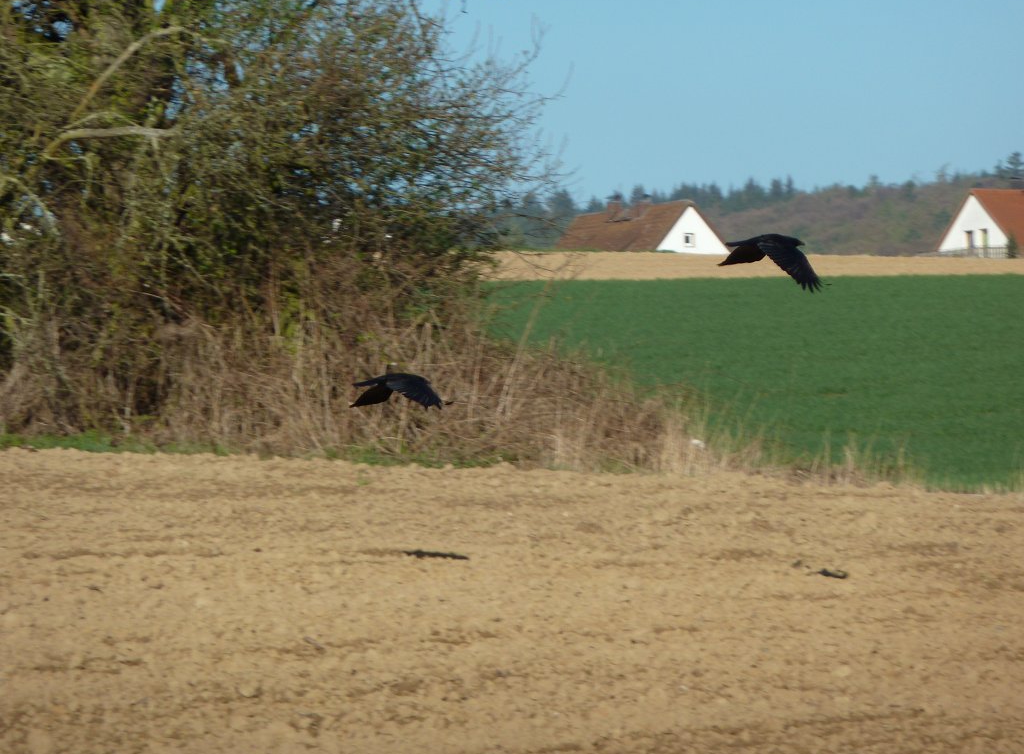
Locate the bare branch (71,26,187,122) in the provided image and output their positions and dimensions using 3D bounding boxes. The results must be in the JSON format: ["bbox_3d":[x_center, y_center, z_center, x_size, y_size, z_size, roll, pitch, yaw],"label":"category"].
[{"bbox_3d":[-2.506,-1.984,58.000,0.760,0.630,0.300,-3,-2,0],"label":"bare branch"}]

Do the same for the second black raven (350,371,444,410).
[{"bbox_3d":[-0.605,0.076,46.500,0.490,0.190,0.830,-1,1,-34],"label":"second black raven"}]

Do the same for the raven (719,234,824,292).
[{"bbox_3d":[1.311,-0.581,45.000,0.500,0.250,0.800,-1,5,-37],"label":"raven"}]

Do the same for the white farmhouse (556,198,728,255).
[{"bbox_3d":[9.192,-9.046,650.000,9.200,7.600,13.400,-1,-2,-38],"label":"white farmhouse"}]

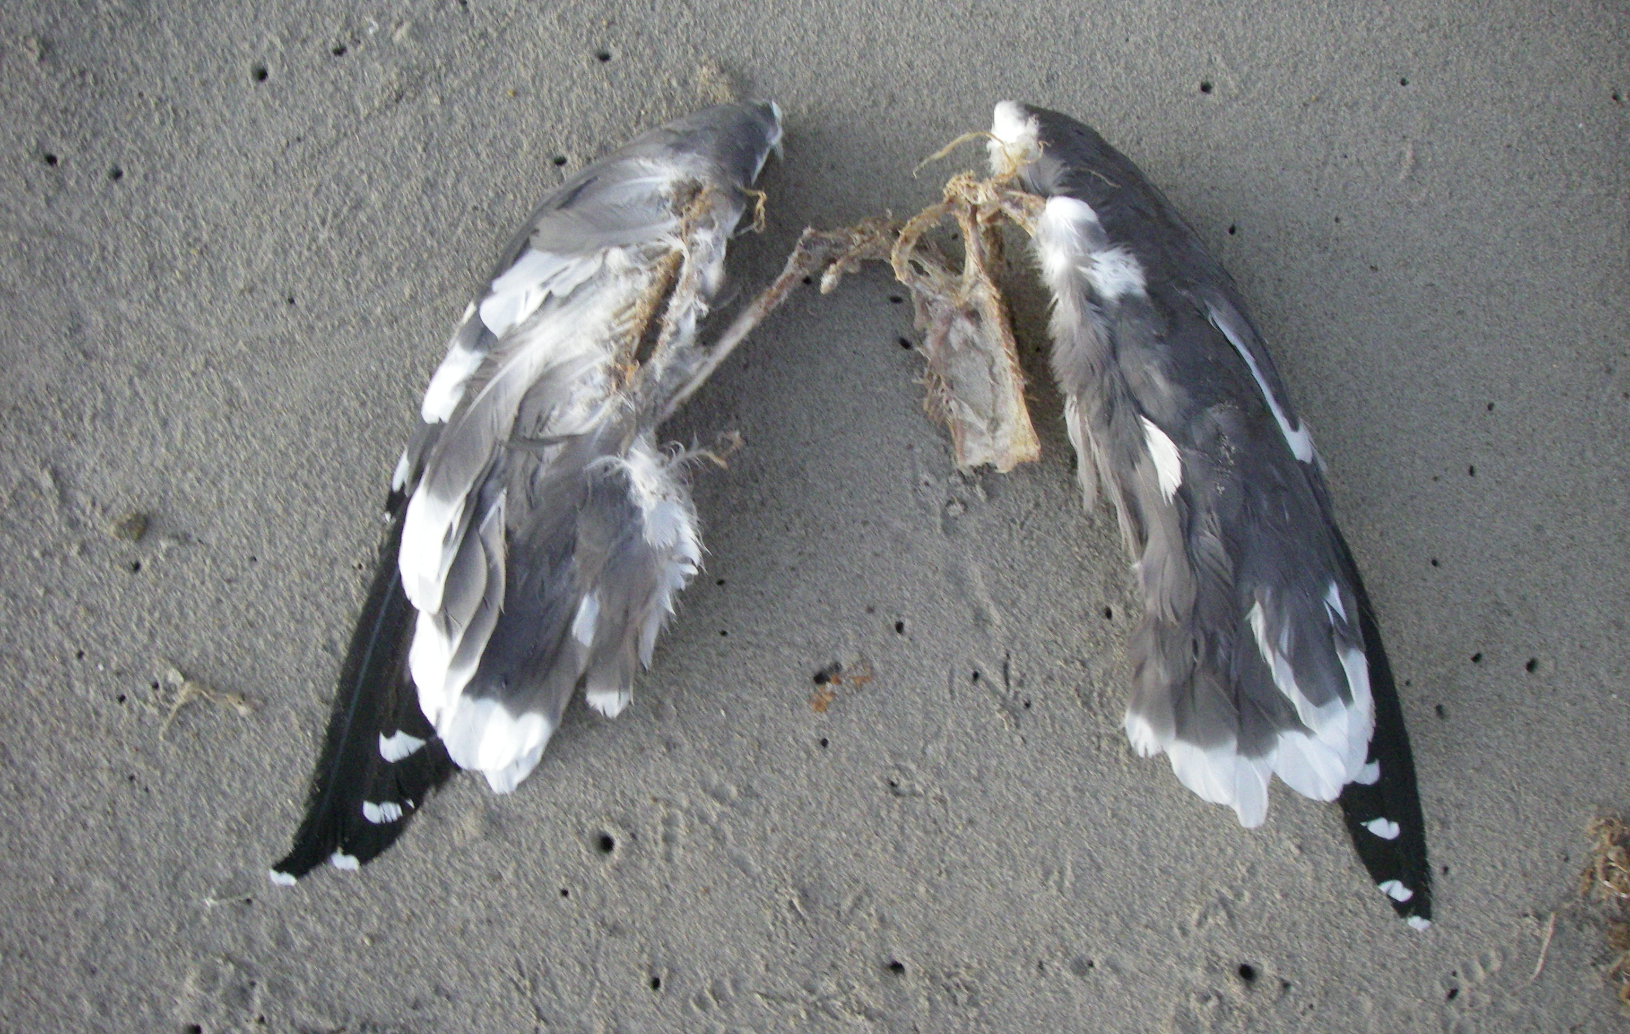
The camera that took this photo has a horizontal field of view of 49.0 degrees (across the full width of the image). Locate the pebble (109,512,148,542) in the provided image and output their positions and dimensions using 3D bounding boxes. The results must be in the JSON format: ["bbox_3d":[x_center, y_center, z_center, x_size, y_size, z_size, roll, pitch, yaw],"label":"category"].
[{"bbox_3d":[-0.319,0.005,0.833,0.017,0.010,0.013,-6,73,-2],"label":"pebble"}]

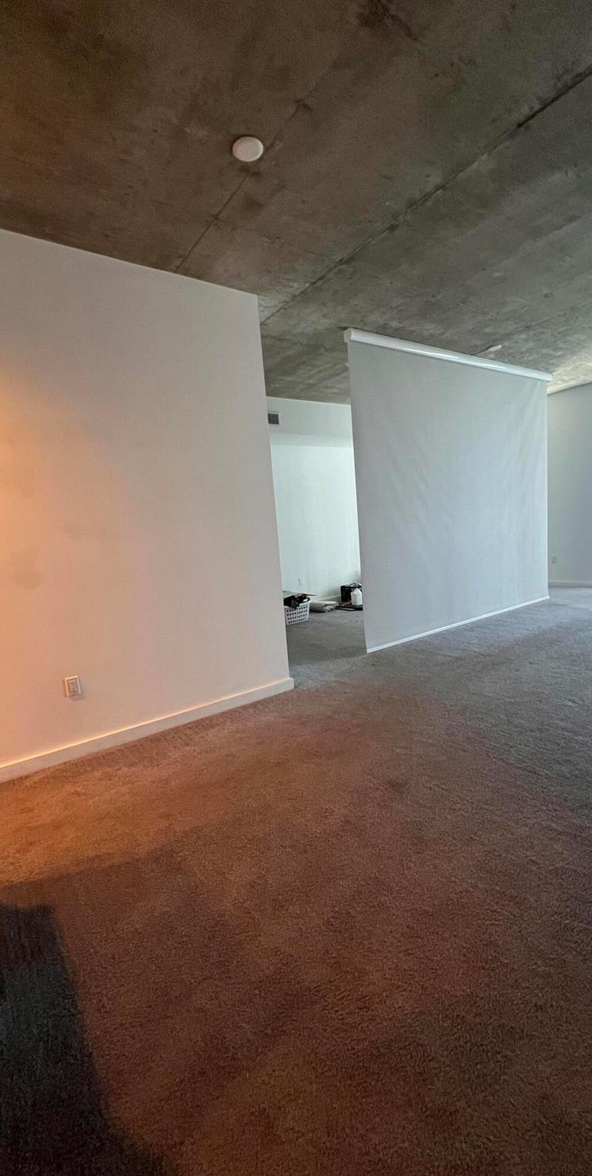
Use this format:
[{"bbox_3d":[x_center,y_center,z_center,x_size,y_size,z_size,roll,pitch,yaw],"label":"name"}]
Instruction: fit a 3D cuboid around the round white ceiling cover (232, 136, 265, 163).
[{"bbox_3d":[-0.209,-1.904,1.921,0.129,0.020,0.129,-4,8,1],"label":"round white ceiling cover"}]

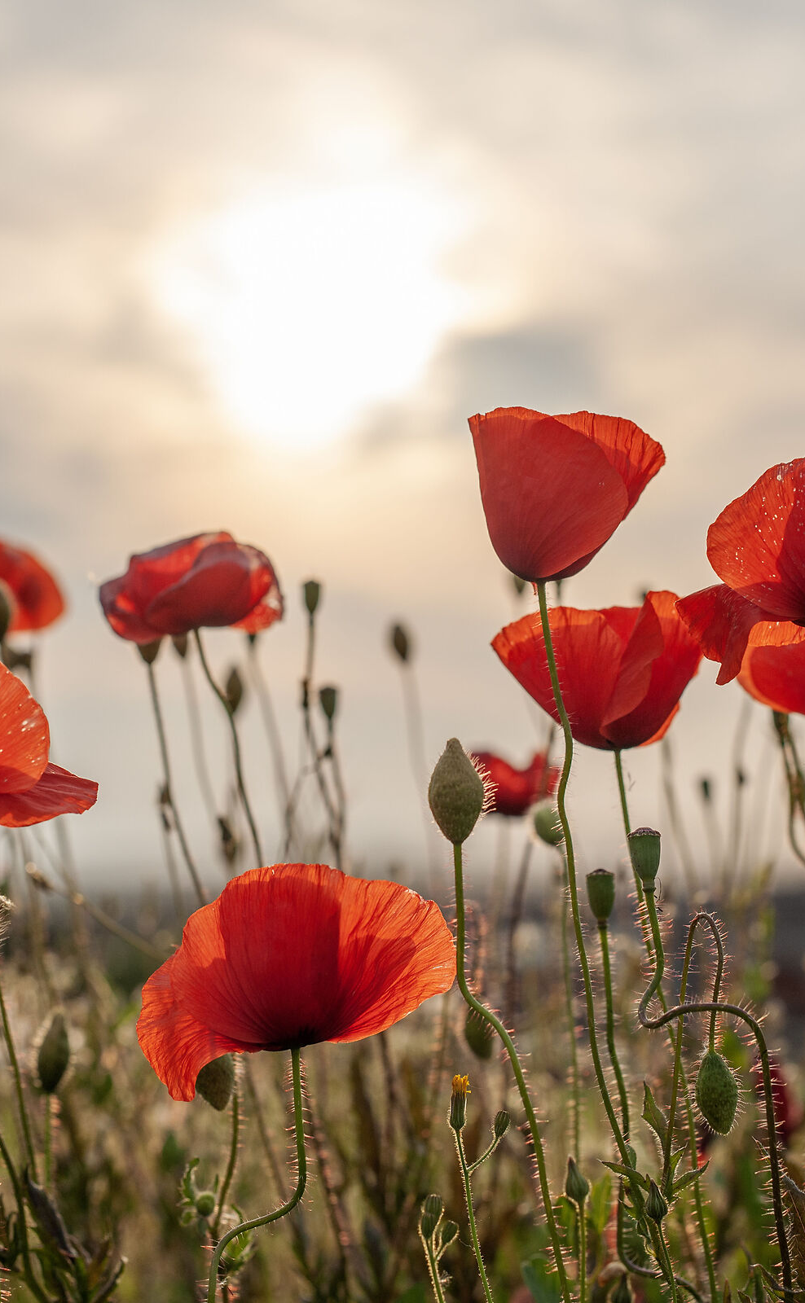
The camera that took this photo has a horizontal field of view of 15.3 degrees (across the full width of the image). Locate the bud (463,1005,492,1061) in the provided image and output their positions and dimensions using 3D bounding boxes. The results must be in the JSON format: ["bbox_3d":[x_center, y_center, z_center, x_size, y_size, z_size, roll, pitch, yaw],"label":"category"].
[{"bbox_3d":[0.021,0.103,0.810,0.007,0.015,0.007,-15,-3,0],"label":"bud"}]

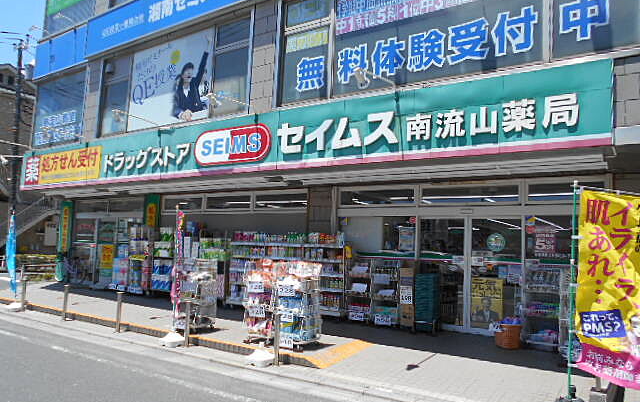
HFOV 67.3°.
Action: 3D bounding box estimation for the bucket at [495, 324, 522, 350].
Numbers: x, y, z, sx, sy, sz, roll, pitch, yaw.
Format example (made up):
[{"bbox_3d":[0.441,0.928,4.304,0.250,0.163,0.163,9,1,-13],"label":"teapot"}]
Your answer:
[{"bbox_3d":[2.974,2.109,7.552,0.400,0.370,0.400,-1,-7,35],"label":"bucket"}]

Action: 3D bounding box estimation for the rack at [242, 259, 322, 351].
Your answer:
[{"bbox_3d":[-0.552,1.535,7.302,1.010,1.240,0.580,-1,-7,35],"label":"rack"}]

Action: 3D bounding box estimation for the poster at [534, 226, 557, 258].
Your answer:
[{"bbox_3d":[3.840,0.705,8.210,0.360,0.510,0.020,-1,-7,35],"label":"poster"}]

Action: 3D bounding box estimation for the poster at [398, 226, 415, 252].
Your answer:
[{"bbox_3d":[1.745,0.774,9.672,0.370,0.490,0.020,-1,-7,35],"label":"poster"}]

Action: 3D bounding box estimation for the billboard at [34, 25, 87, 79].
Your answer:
[{"bbox_3d":[-8.148,-4.698,15.141,3.000,1.220,0.120,-2,-8,34],"label":"billboard"}]

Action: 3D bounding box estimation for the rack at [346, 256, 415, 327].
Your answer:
[{"bbox_3d":[1.246,1.767,9.517,1.370,1.280,0.430,-1,-7,35],"label":"rack"}]

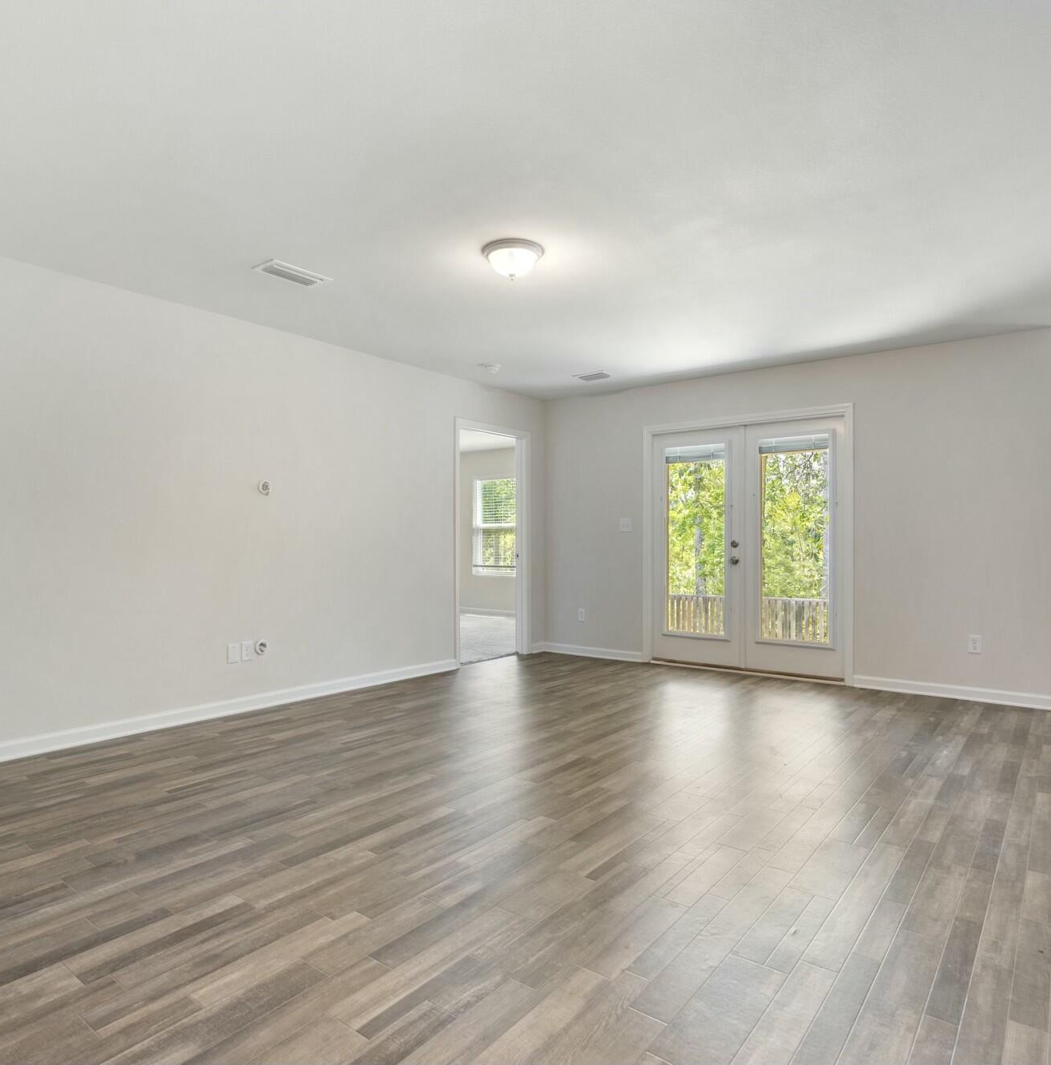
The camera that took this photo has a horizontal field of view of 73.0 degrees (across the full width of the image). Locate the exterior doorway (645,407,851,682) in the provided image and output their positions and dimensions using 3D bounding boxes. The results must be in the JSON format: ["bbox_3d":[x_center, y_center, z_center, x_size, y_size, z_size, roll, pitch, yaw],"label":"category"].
[{"bbox_3d":[1.765,0.123,5.784,1.585,1.980,0.070,-1,-1,38],"label":"exterior doorway"}]

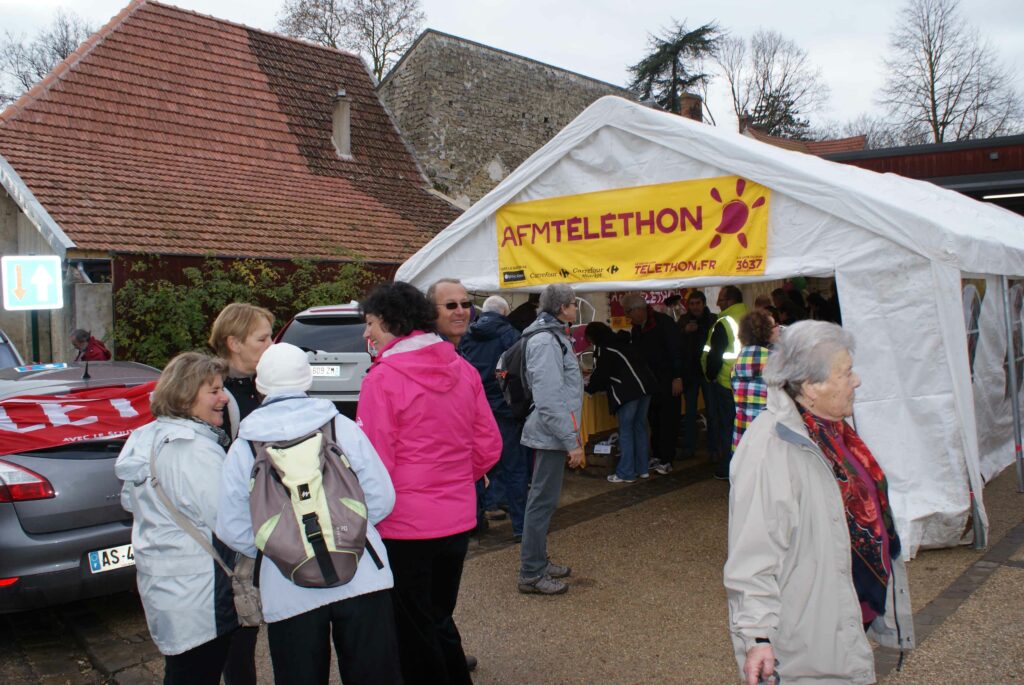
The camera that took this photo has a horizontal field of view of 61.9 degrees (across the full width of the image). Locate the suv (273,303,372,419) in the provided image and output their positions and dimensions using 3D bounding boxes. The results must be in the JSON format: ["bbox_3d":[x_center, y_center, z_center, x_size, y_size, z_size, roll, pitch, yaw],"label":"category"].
[{"bbox_3d":[-1.980,0.301,12.220,1.870,1.700,4.600,-1,2,7],"label":"suv"}]

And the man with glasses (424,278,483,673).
[{"bbox_3d":[-0.250,0.599,3.740,0.520,1.740,0.360,-3,3,-33],"label":"man with glasses"}]

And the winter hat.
[{"bbox_3d":[-0.721,0.087,2.700,0.180,0.170,0.200,-2,3,-19],"label":"winter hat"}]

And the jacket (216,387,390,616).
[{"bbox_3d":[-0.645,0.508,2.680,0.530,0.690,0.390,-2,3,-16],"label":"jacket"}]

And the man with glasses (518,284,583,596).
[{"bbox_3d":[0.222,0.539,4.920,0.370,1.740,0.500,-2,2,-7],"label":"man with glasses"}]

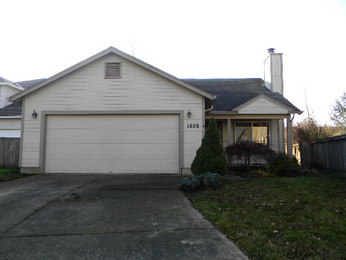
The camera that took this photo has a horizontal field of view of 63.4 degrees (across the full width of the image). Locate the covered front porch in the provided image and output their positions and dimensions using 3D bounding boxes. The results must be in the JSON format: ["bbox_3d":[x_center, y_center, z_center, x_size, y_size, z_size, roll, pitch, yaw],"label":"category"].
[{"bbox_3d":[3.553,0.539,14.205,4.400,2.550,1.950,0,-5,2],"label":"covered front porch"}]

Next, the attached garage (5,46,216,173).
[{"bbox_3d":[-2.098,-0.483,12.990,7.400,4.560,6.200,0,-5,2],"label":"attached garage"}]

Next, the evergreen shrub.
[{"bbox_3d":[1.202,0.567,9.320,1.250,1.940,1.220,0,-5,2],"label":"evergreen shrub"}]

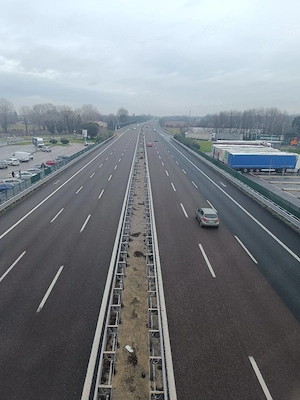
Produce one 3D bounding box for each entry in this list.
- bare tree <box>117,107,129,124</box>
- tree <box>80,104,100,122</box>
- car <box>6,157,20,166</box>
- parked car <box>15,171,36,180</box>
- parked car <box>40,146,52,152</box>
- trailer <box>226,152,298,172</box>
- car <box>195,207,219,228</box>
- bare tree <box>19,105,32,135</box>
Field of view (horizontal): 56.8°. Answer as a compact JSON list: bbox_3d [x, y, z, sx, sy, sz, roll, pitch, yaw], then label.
[{"bbox_3d":[-31.600,-93.516,315.162,13.500,23.000,13.000,-1,16,-1],"label":"bare tree"},{"bbox_3d":[-53.670,-73.107,246.843,17.000,22.500,16.000,-1,16,-1],"label":"tree"},{"bbox_3d":[-34.100,-9.550,69.200,4.200,1.520,1.800,13,21,39],"label":"car"},{"bbox_3d":[-23.750,-4.820,53.200,4.200,1.500,1.780,-6,17,-19],"label":"parked car"},{"bbox_3d":[-36.200,-17.650,96.800,4.300,1.520,1.800,13,21,39],"label":"parked car"},{"bbox_3d":[24.341,-7.965,60.458,13.600,4.000,2.550,0,16,1],"label":"trailer"},{"bbox_3d":[6.066,1.525,29.912,1.770,1.510,4.050,-1,16,-1],"label":"car"},{"bbox_3d":[-86.054,-54.642,189.644,10.000,19.600,10.000,-1,16,-1],"label":"bare tree"}]

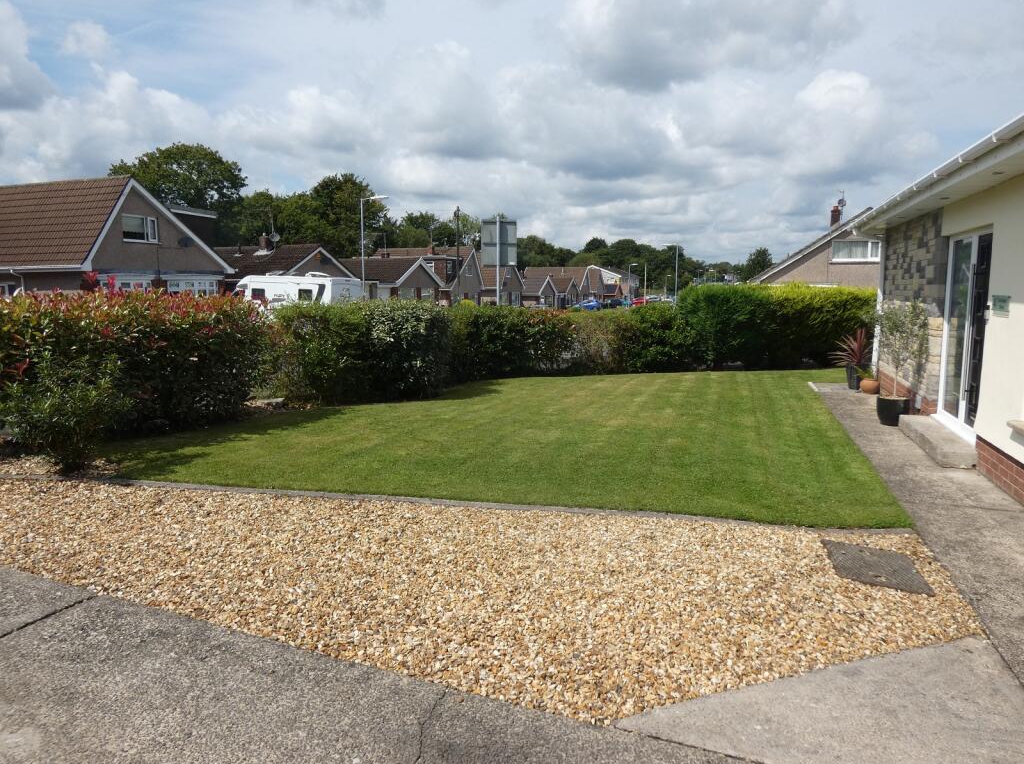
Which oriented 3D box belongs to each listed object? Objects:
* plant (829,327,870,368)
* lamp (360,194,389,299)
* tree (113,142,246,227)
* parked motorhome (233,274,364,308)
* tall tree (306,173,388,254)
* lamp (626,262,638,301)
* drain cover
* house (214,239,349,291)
[{"bbox_3d":[5.580,-0.579,11.250,0.680,0.700,0.680,2,8,19],"label":"plant"},{"bbox_3d":[-6.028,-5.016,29.536,1.150,6.130,0.250,2,8,19],"label":"lamp"},{"bbox_3d":[-27.580,-12.924,56.537,10.800,14.600,10.800,2,8,19],"label":"tree"},{"bbox_3d":[-11.044,-3.942,34.522,6.900,2.800,2.300,3,9,25],"label":"parked motorhome"},{"bbox_3d":[-17.350,-15.300,72.599,8.800,14.900,8.800,2,8,19],"label":"tall tree"},{"bbox_3d":[16.997,-13.404,95.496,1.150,6.100,0.250,2,8,19],"label":"lamp"},{"bbox_3d":[2.107,1.082,3.972,0.470,0.040,0.610,3,8,21],"label":"drain cover"},{"bbox_3d":[-16.679,-6.390,43.785,10.800,5.000,8.100,2,8,19],"label":"house"}]

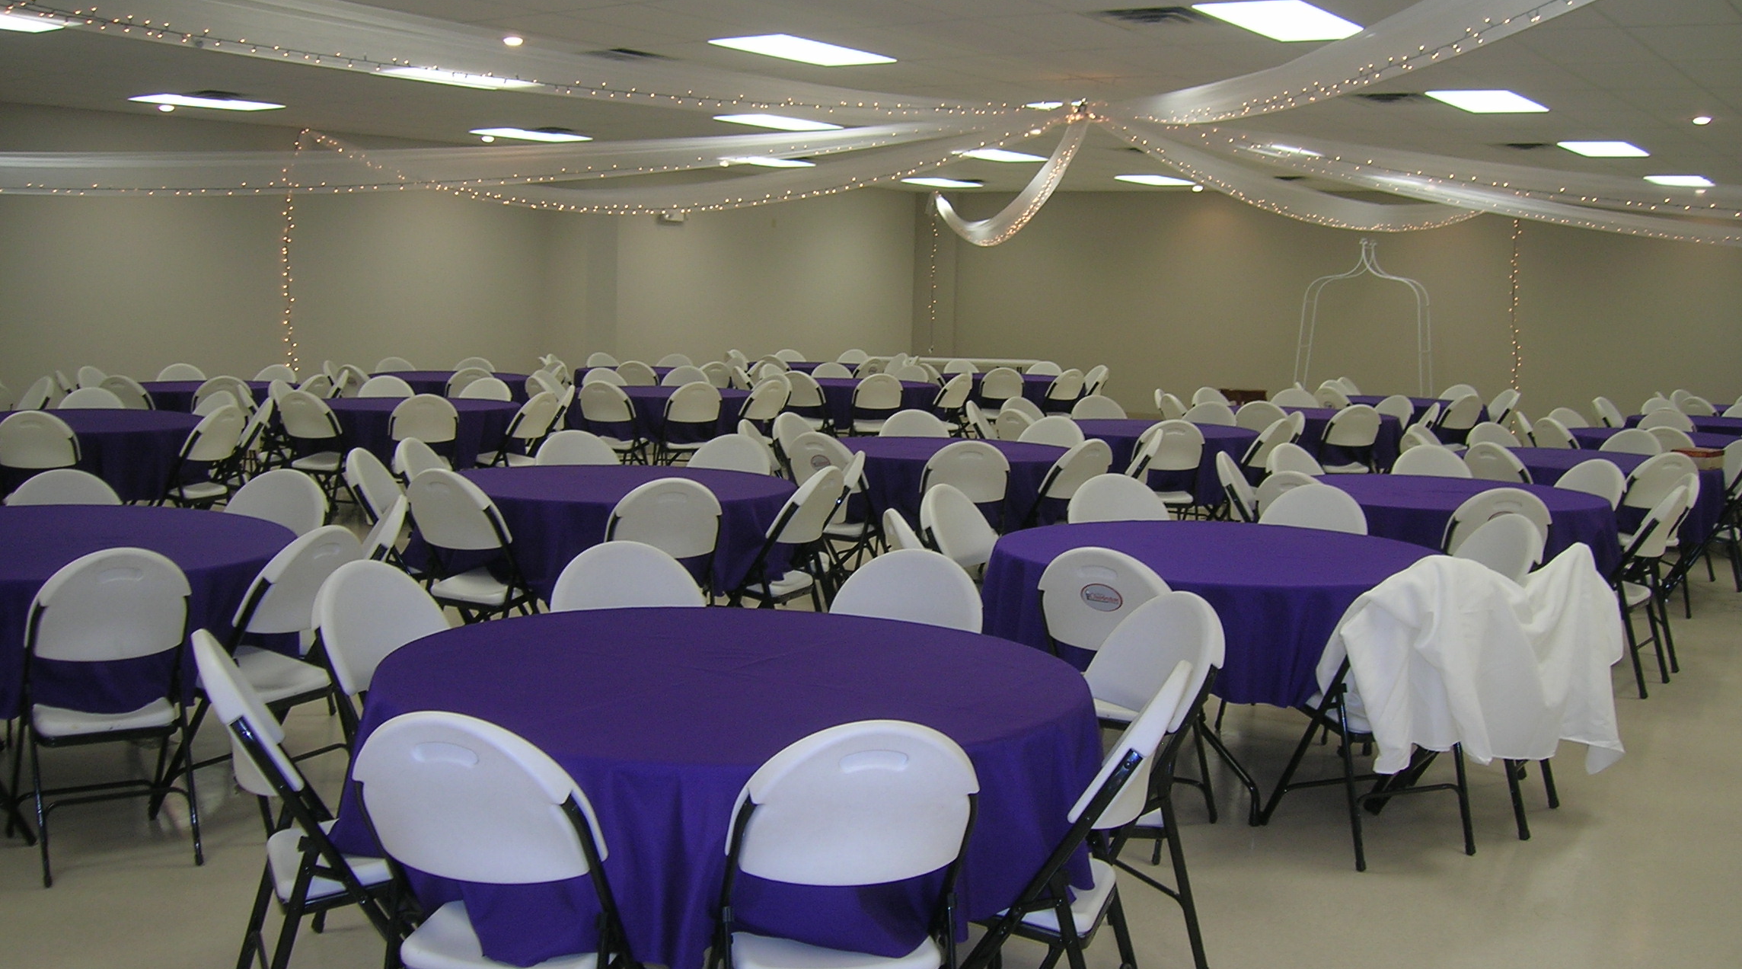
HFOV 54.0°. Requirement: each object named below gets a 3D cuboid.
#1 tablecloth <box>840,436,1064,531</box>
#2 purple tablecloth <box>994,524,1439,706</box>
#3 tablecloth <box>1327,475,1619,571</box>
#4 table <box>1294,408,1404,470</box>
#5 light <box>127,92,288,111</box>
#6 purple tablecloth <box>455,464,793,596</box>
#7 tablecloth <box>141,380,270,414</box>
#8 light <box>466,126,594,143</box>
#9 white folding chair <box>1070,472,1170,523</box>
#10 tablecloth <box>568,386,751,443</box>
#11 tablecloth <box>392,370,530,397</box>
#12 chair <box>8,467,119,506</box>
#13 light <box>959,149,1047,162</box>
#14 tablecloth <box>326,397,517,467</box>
[{"bbox_3d":[0.367,0.173,9.241,1.560,0.735,1.560,2,6,0],"label":"tablecloth"},{"bbox_3d":[1.188,0.582,5.813,1.560,0.735,1.560,2,6,0],"label":"purple tablecloth"},{"bbox_3d":[2.445,0.223,7.498,1.600,0.390,1.600,2,7,0],"label":"tablecloth"},{"bbox_3d":[3.440,-0.206,13.720,1.570,0.750,1.570,3,6,14],"label":"table"},{"bbox_3d":[-5.400,-3.107,13.900,0.600,0.080,1.200,6,8,35],"label":"light"},{"bbox_3d":[-1.091,0.357,7.323,1.570,0.750,1.570,1,6,-8],"label":"purple tablecloth"},{"bbox_3d":[-5.163,-0.567,13.341,1.600,0.400,1.600,-1,7,-21],"label":"tablecloth"},{"bbox_3d":[-3.299,-3.400,16.612,0.600,0.080,1.200,6,8,35],"label":"light"},{"bbox_3d":[1.021,0.404,6.702,0.460,0.860,0.500,0,7,-11],"label":"white folding chair"},{"bbox_3d":[-1.620,-0.362,13.475,1.560,0.735,1.560,2,6,0],"label":"tablecloth"},{"bbox_3d":[-3.858,-0.793,15.708,1.600,0.400,1.600,0,6,-14],"label":"tablecloth"},{"bbox_3d":[-2.779,0.392,5.821,0.440,0.865,0.500,-1,7,-18],"label":"chair"},{"bbox_3d":[1.341,-3.431,17.927,0.610,0.090,1.220,6,8,35],"label":"light"},{"bbox_3d":[-3.180,-0.183,11.798,1.570,0.750,1.570,0,6,-15],"label":"tablecloth"}]

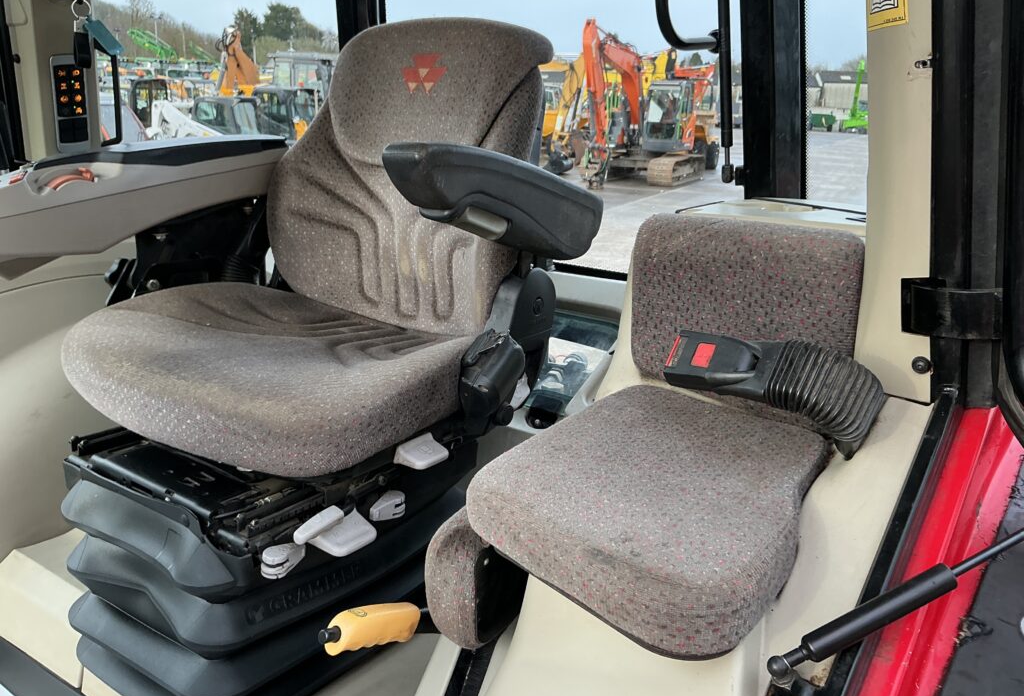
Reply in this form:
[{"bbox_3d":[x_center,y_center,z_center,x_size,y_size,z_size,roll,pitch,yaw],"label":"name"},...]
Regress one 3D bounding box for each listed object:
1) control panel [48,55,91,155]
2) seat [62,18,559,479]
[{"bbox_3d":[-0.763,-0.420,1.430,0.060,0.164,0.018,-15,23,-43],"label":"control panel"},{"bbox_3d":[-0.279,-0.181,1.187,0.530,0.590,0.590,14,21,35],"label":"seat"}]

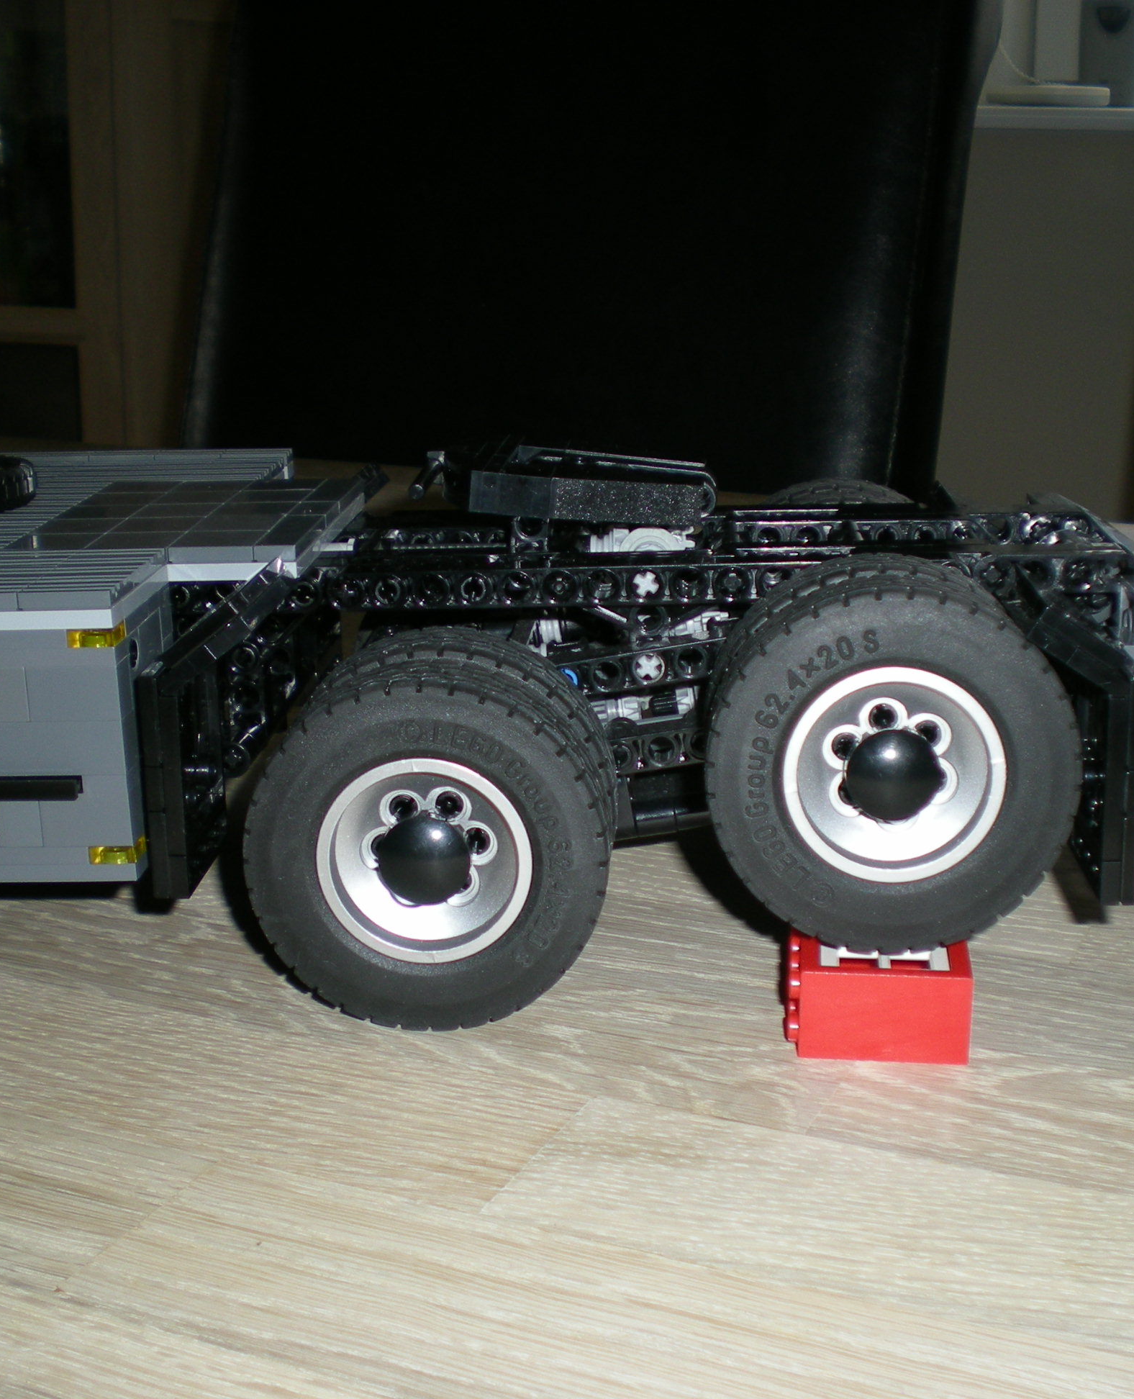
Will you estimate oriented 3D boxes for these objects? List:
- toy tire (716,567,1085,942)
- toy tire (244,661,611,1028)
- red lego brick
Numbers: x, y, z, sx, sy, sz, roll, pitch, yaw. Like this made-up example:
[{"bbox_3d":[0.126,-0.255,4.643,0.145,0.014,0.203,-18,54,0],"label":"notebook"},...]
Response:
[{"bbox_3d":[0.057,0.009,0.366,0.062,0.062,0.041,1,16,3],"label":"toy tire"},{"bbox_3d":[-0.024,0.025,0.360,0.062,0.062,0.020,1,16,3],"label":"toy tire"},{"bbox_3d":[0.055,0.050,0.361,0.030,0.016,0.032,2,16,6],"label":"red lego brick"}]

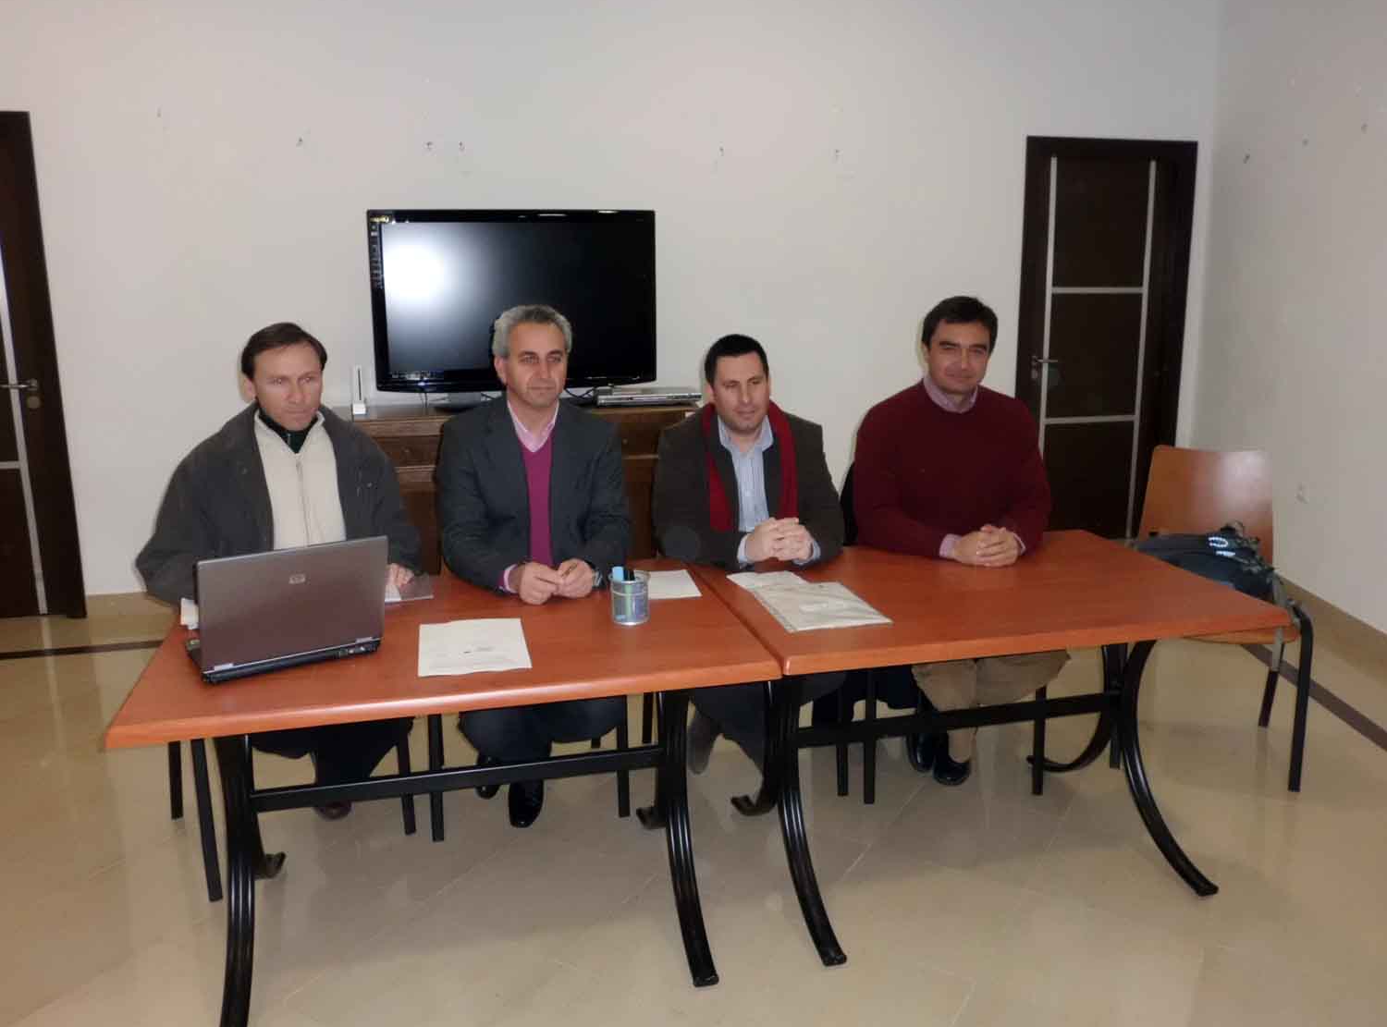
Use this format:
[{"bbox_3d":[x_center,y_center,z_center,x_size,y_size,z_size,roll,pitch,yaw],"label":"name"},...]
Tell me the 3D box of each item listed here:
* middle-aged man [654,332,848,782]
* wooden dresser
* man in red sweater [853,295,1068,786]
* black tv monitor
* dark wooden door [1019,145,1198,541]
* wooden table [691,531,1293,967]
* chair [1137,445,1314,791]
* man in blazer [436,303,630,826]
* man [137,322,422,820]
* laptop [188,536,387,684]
[{"bbox_3d":[0.137,0.153,2.882,0.520,1.275,0.580,-3,11,-10],"label":"middle-aged man"},{"bbox_3d":[-0.749,-0.006,4.693,1.473,0.923,0.480,-3,11,-13],"label":"wooden dresser"},{"bbox_3d":[0.721,0.090,2.932,0.560,1.365,0.620,-2,11,-4],"label":"man in red sweater"},{"bbox_3d":[-0.760,-0.903,4.498,1.199,0.778,0.140,-4,11,-15],"label":"black tv monitor"},{"bbox_3d":[2.172,-0.874,5.584,0.970,2.146,0.120,-3,11,-13],"label":"dark wooden door"},{"bbox_3d":[0.650,0.512,2.561,1.165,0.680,0.770,-3,11,-14],"label":"wooden table"},{"bbox_3d":[1.544,0.285,3.156,0.490,0.875,0.550,3,12,19],"label":"chair"},{"bbox_3d":[-0.408,0.156,2.698,0.500,1.355,0.620,-3,11,-13],"label":"man in blazer"},{"bbox_3d":[-0.977,0.203,2.583,0.640,1.320,0.640,-6,12,-27],"label":"man"},{"bbox_3d":[-0.826,0.156,2.068,0.335,0.245,0.265,-8,13,-34],"label":"laptop"}]

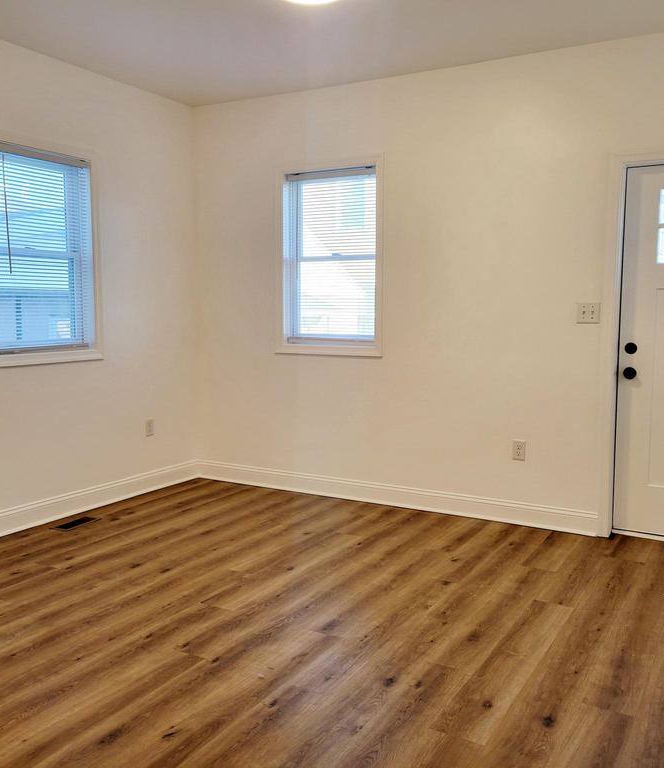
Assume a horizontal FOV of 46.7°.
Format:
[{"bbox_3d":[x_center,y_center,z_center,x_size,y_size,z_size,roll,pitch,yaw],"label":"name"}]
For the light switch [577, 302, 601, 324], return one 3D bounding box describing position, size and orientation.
[{"bbox_3d":[1.444,-0.396,4.334,0.124,0.118,0.014,4,7,30],"label":"light switch"}]

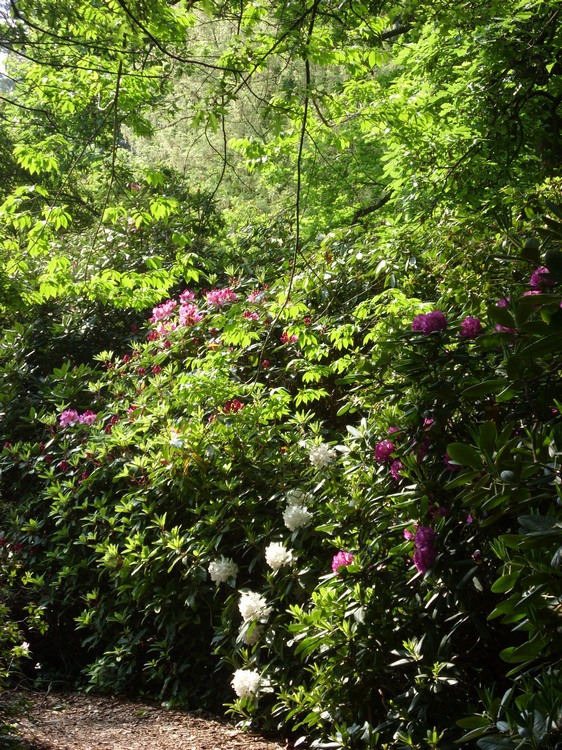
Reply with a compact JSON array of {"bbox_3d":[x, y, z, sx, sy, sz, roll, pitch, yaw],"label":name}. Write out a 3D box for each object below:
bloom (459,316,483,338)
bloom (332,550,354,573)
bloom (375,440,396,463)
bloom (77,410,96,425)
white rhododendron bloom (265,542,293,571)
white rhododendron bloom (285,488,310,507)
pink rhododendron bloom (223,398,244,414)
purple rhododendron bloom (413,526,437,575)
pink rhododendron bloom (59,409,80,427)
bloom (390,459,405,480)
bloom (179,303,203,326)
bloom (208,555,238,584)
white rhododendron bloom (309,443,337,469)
[{"bbox_3d":[0.906,-0.227,8.600,0.112,0.103,0.110,0,0,0],"label":"bloom"},{"bbox_3d":[0.292,0.871,8.400,0.111,0.108,0.100,0,-1,2],"label":"bloom"},{"bbox_3d":[0.501,0.370,8.700,0.100,0.105,0.100,0,0,0],"label":"bloom"},{"bbox_3d":[-1.173,0.258,10.900,0.115,0.093,0.103,0,-1,-6],"label":"bloom"},{"bbox_3d":[-0.012,0.899,8.900,0.139,0.139,0.125,0,-1,0],"label":"white rhododendron bloom"},{"bbox_3d":[0.087,0.658,9.500,0.138,0.115,0.130,0,0,0],"label":"white rhododendron bloom"},{"bbox_3d":[-0.267,0.177,10.100,0.124,0.090,0.111,0,-1,-2],"label":"pink rhododendron bloom"},{"bbox_3d":[0.655,0.800,8.200,0.110,0.219,0.120,0,-1,5],"label":"purple rhododendron bloom"},{"bbox_3d":[-1.294,0.260,11.000,0.130,0.110,0.120,0,0,0],"label":"pink rhododendron bloom"},{"bbox_3d":[0.564,0.457,8.700,0.080,0.100,0.080,0,0,0],"label":"bloom"},{"bbox_3d":[-0.554,-0.370,11.000,0.147,0.147,0.132,0,-1,-3],"label":"bloom"},{"bbox_3d":[-0.288,0.979,9.000,0.140,0.130,0.135,0,0,0],"label":"bloom"},{"bbox_3d":[0.226,0.439,9.800,0.148,0.135,0.140,0,0,0],"label":"white rhododendron bloom"}]

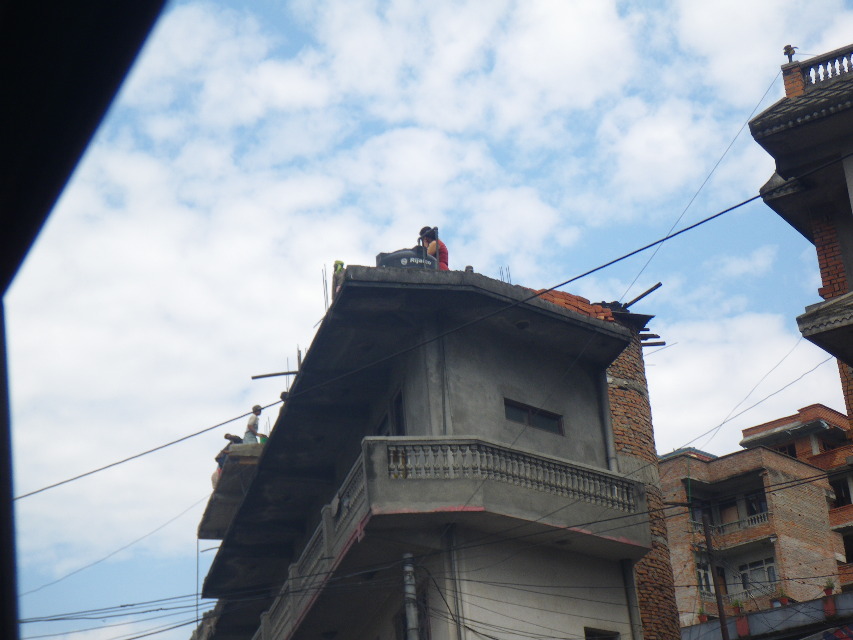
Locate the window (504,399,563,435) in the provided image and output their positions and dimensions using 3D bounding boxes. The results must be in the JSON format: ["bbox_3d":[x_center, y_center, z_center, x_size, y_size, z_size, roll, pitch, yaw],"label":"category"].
[{"bbox_3d":[1.568,1.447,27.944,1.271,0.327,0.100,18,-31,-41],"label":"window"}]

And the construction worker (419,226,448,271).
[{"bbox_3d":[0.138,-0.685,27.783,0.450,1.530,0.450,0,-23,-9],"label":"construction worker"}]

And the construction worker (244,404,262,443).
[{"bbox_3d":[-3.893,2.699,42.854,0.420,1.640,0.480,-2,-23,-5],"label":"construction worker"}]

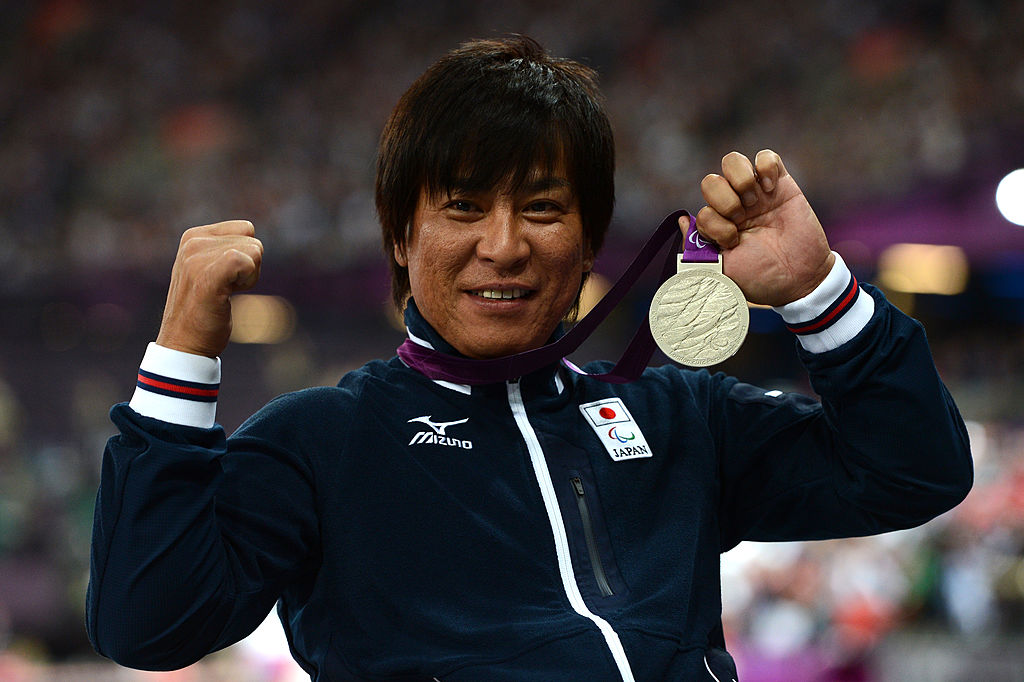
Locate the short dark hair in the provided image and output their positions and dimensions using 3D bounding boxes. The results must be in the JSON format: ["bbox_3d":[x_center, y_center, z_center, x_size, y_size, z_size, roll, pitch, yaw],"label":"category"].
[{"bbox_3d":[-0.014,-0.146,3.930,0.205,0.237,0.235,0,0,-5],"label":"short dark hair"}]

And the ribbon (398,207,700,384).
[{"bbox_3d":[0.029,-0.037,3.900,0.254,0.149,0.170,0,0,0],"label":"ribbon"}]

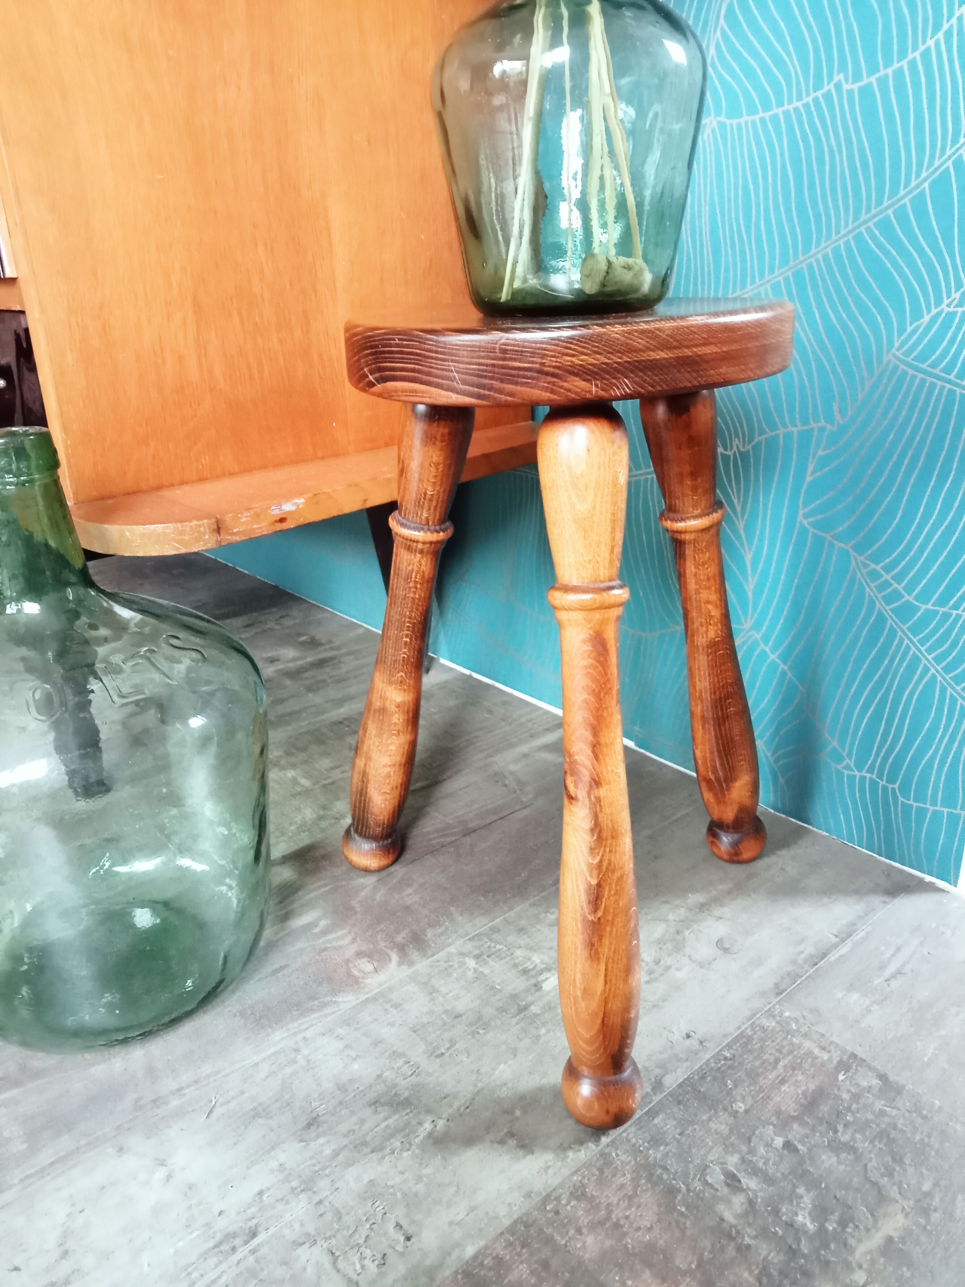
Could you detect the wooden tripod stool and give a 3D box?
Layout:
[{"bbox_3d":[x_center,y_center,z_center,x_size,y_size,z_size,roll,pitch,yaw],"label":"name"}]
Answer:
[{"bbox_3d":[0.055,0.020,0.686,0.356,0.458,0.344,-3,22,-1],"label":"wooden tripod stool"}]

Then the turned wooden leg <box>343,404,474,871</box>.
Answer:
[{"bbox_3d":[-0.061,0.006,0.793,0.049,0.428,0.049,24,32,21],"label":"turned wooden leg"}]

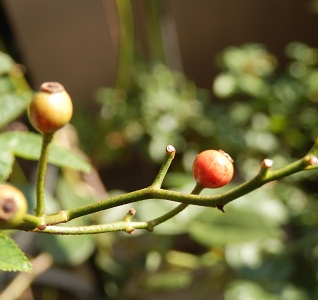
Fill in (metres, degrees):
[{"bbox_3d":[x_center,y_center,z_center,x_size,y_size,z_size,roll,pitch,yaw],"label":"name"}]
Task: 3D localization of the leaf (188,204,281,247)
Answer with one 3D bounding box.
[{"bbox_3d":[0.045,0.045,0.460,0.057,0.009,0.031,7,49,3],"label":"leaf"}]

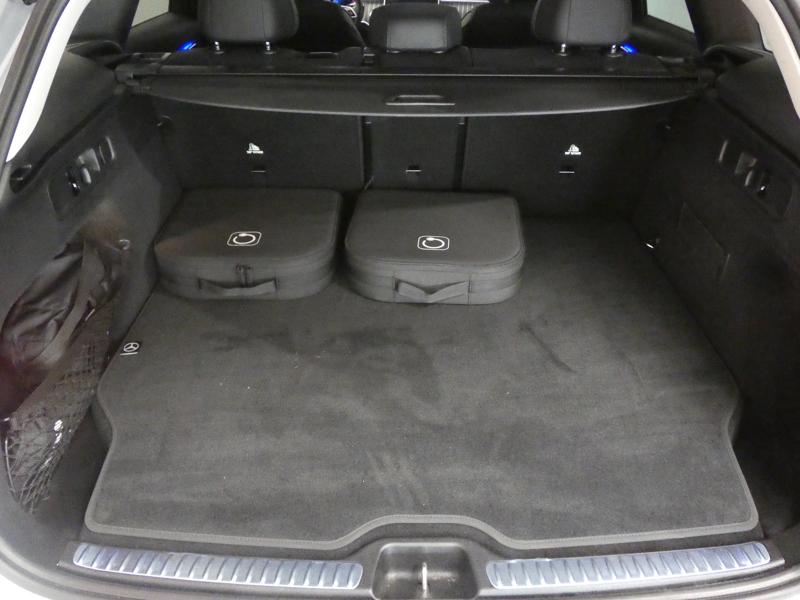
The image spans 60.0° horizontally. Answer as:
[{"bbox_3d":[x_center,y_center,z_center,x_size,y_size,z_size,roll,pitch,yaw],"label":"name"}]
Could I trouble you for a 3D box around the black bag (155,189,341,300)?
[{"bbox_3d":[-0.315,-0.136,1.549,0.365,0.094,0.365,-1,32,-1],"label":"black bag"}]

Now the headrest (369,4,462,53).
[{"bbox_3d":[0.036,-0.597,1.522,0.210,0.112,0.095,1,38,1],"label":"headrest"}]

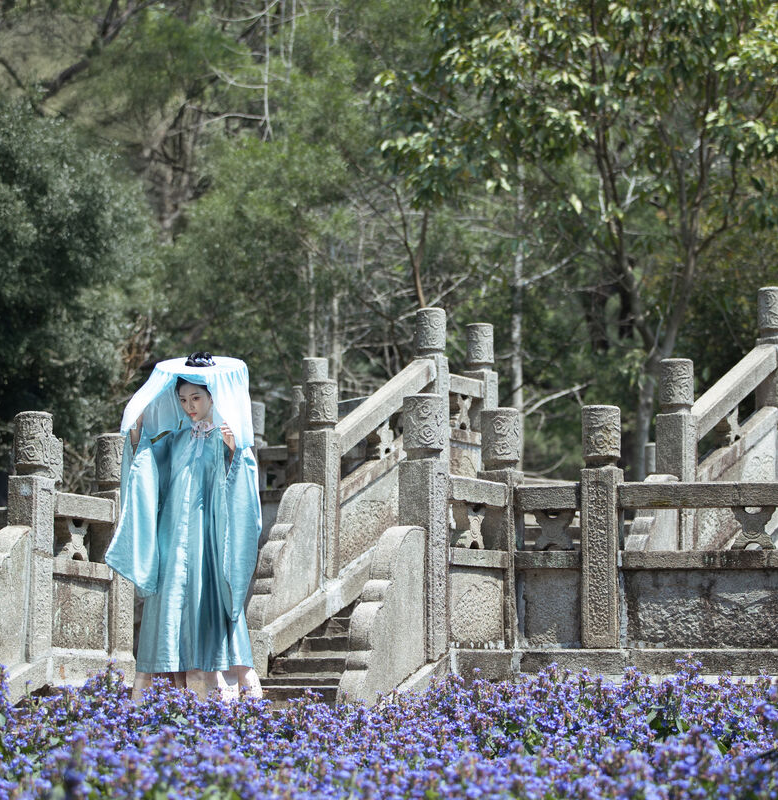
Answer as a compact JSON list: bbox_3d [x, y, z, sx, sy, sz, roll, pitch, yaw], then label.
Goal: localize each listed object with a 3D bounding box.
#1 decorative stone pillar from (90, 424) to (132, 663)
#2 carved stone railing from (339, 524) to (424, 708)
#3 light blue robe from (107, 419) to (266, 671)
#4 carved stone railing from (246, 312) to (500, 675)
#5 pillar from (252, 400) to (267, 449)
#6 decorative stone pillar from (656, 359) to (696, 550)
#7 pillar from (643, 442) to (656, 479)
[{"bbox_3d":[-1.541,0.813,16.403,0.187,1.256,0.187,-3,-6,29],"label":"decorative stone pillar"},{"bbox_3d":[-0.020,1.034,14.031,0.154,0.906,0.649,-3,-6,29],"label":"carved stone railing"},{"bbox_3d":[-1.005,0.702,14.350,0.730,1.255,0.460,-1,-6,6],"label":"light blue robe"},{"bbox_3d":[-0.055,0.569,19.014,0.206,2.462,3.065,-3,-6,29],"label":"carved stone railing"},{"bbox_3d":[-1.148,0.634,24.969,0.199,1.256,0.199,-1,-6,11],"label":"pillar"},{"bbox_3d":[1.692,0.387,17.165,0.187,1.256,0.187,-3,-6,29],"label":"decorative stone pillar"},{"bbox_3d":[2.165,0.976,23.630,0.199,1.256,0.199,-3,-6,29],"label":"pillar"}]

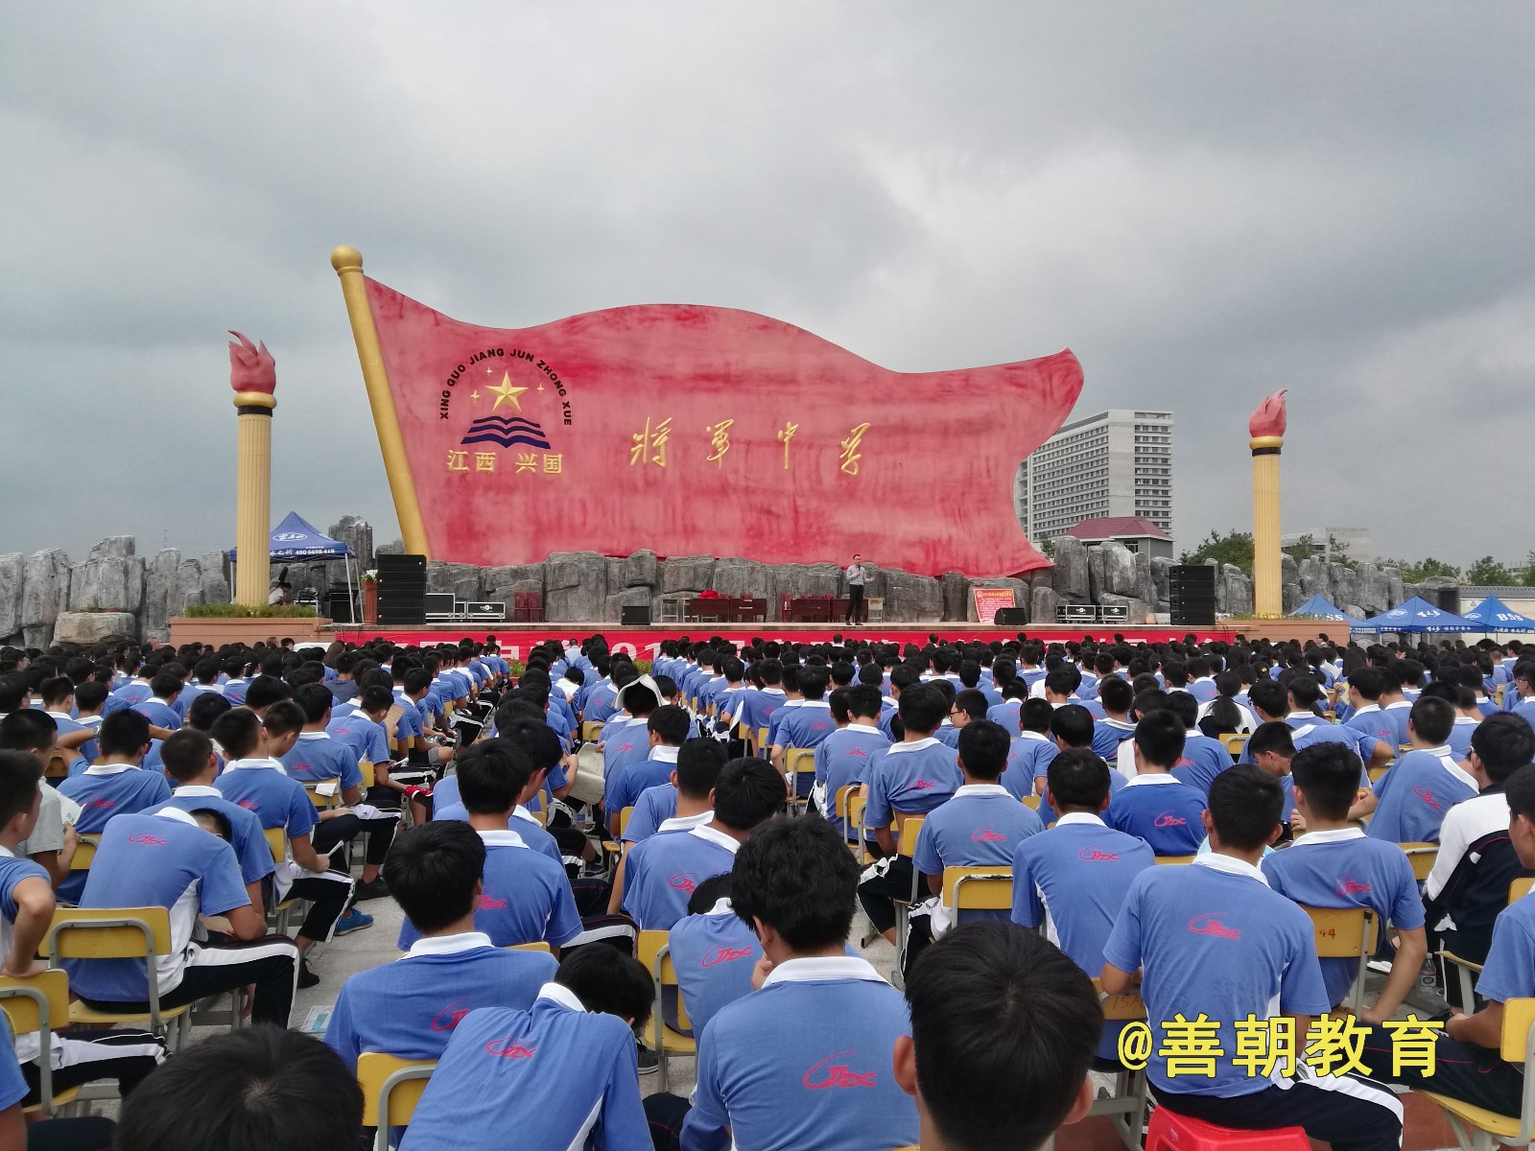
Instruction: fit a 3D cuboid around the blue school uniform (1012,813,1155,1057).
[{"bbox_3d":[0.892,1.006,3.330,0.450,0.640,0.320,0,-2,-4],"label":"blue school uniform"}]

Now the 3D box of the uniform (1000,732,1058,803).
[{"bbox_3d":[1.301,1.051,5.700,0.430,0.600,0.340,-1,-2,20],"label":"uniform"}]

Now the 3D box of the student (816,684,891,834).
[{"bbox_3d":[0.525,1.206,6.300,0.460,1.260,0.820,-1,-2,12],"label":"student"}]

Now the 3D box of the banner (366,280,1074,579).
[{"bbox_3d":[-0.615,-4.222,36.364,22.900,8.900,1.300,0,-2,-12],"label":"banner"}]

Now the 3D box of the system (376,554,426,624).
[{"bbox_3d":[-8.753,0.358,27.800,1.120,1.670,0.650,0,-2,-7],"label":"system"}]

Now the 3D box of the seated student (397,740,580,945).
[{"bbox_3d":[-0.700,1.062,3.080,0.550,1.290,0.800,0,-2,7],"label":"seated student"}]

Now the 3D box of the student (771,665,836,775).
[{"bbox_3d":[0.260,1.242,7.150,0.480,1.270,0.760,0,-2,-3],"label":"student"}]

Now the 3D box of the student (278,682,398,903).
[{"bbox_3d":[-2.270,1.202,6.180,0.480,1.270,0.820,0,-2,5],"label":"student"}]

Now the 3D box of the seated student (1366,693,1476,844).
[{"bbox_3d":[2.380,1.097,4.450,0.520,1.280,0.780,0,-2,-7],"label":"seated student"}]

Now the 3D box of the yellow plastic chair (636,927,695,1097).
[{"bbox_3d":[-0.170,1.330,3.170,0.390,0.790,0.450,0,-2,-8],"label":"yellow plastic chair"}]

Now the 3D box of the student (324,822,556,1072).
[{"bbox_3d":[-0.651,1.109,2.460,0.500,1.240,0.760,0,-2,-2],"label":"student"}]

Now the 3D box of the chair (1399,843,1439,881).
[{"bbox_3d":[2.503,1.404,4.520,0.400,0.780,0.460,0,-2,-2],"label":"chair"}]

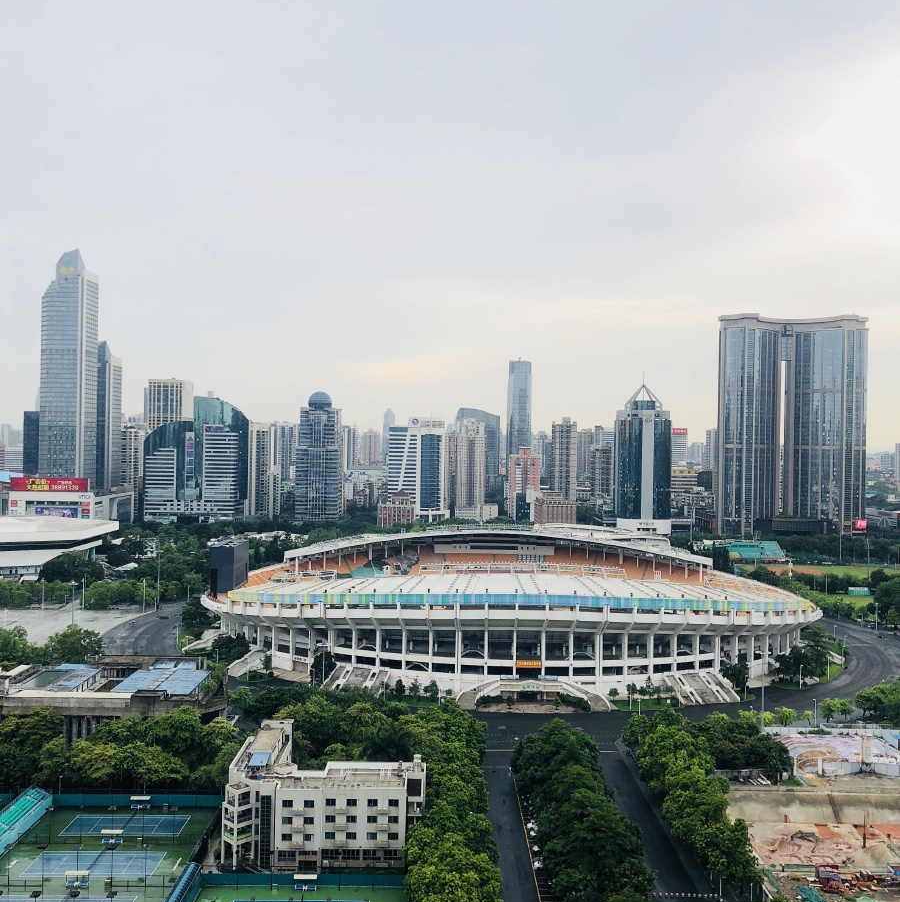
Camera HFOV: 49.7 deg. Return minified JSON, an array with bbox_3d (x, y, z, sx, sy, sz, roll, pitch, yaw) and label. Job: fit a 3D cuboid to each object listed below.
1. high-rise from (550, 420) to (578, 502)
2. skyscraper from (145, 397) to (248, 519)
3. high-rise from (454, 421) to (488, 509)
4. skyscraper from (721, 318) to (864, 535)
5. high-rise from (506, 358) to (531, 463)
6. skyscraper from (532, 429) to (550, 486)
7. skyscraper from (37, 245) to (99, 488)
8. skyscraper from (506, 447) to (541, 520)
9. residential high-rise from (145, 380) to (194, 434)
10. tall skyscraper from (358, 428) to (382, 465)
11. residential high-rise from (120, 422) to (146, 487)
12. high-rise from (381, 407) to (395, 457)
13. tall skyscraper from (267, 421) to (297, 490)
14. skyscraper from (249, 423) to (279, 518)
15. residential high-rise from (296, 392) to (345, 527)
[{"bbox_3d":[114.540,24.550,986.390,27.100,116.900,25.000,1,0,-1],"label":"high-rise"},{"bbox_3d":[-224.660,14.160,866.470,87.100,127.100,36.000,1,0,-1],"label":"skyscraper"},{"bbox_3d":[20.210,24.050,975.880,30.300,115.100,27.000,1,0,-1],"label":"high-rise"},{"bbox_3d":[304.880,-16.920,863.980,125.000,202.000,44.000,1,0,-1],"label":"skyscraper"},{"bbox_3d":[93.960,-19.870,1324.250,33.700,207.500,35.000,1,0,-1],"label":"high-rise"},{"bbox_3d":[122.550,26.500,1300.020,24.000,108.000,22.000,1,0,-1],"label":"skyscraper"},{"bbox_3d":[-328.270,-48.700,839.000,36.100,249.600,38.000,1,0,-1],"label":"skyscraper"},{"bbox_3d":[70.050,37.320,925.030,32.000,85.000,22.000,1,0,-1],"label":"skyscraper"},{"bbox_3d":[-293.940,1.540,1021.420,35.400,151.300,42.000,1,0,-1],"label":"residential high-rise"},{"bbox_3d":[-126.160,21.350,1550.020,32.000,109.000,26.000,1,0,-1],"label":"tall skyscraper"},{"bbox_3d":[-292.890,25.060,898.340,19.100,103.500,22.000,1,0,-1],"label":"residential high-rise"},{"bbox_3d":[-185.920,-23.460,2996.490,38.300,217.900,38.000,1,0,-1],"label":"high-rise"},{"bbox_3d":[-244.420,18.610,1439.210,46.200,121.500,26.000,1,0,-1],"label":"tall skyscraper"},{"bbox_3d":[-169.600,25.030,885.020,25.000,101.000,22.000,1,0,-1],"label":"skyscraper"},{"bbox_3d":[-116.600,13.140,872.200,37.600,132.300,44.000,1,0,-1],"label":"residential high-rise"}]

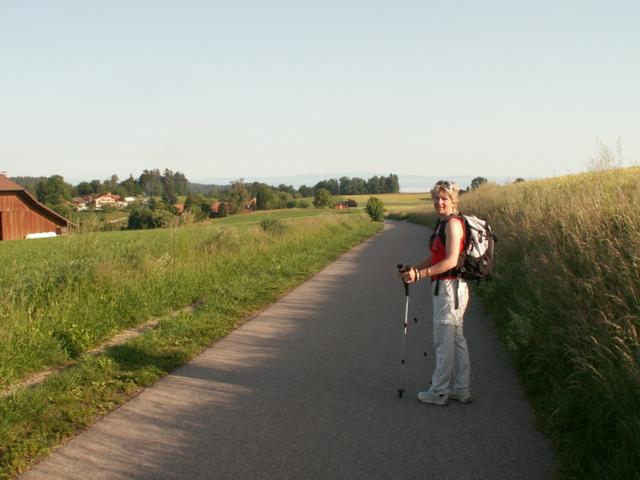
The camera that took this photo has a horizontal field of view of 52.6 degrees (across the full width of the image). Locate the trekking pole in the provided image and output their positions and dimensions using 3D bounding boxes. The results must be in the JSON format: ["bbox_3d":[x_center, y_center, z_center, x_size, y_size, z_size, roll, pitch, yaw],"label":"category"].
[{"bbox_3d":[0.636,0.705,4.920,0.090,1.050,0.070,1,8,6],"label":"trekking pole"}]

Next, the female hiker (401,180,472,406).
[{"bbox_3d":[0.868,0.407,4.830,0.540,1.680,0.480,0,4,6],"label":"female hiker"}]

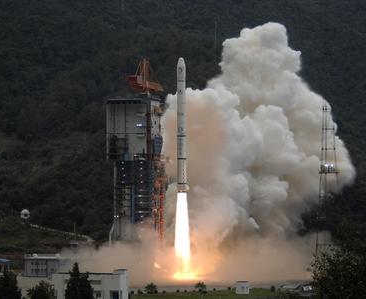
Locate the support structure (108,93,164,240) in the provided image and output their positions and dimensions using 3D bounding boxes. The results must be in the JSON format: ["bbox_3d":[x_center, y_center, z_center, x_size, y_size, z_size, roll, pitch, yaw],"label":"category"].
[{"bbox_3d":[-18.373,12.249,592.000,19.000,67.500,14.500,-1,-2,24],"label":"support structure"}]

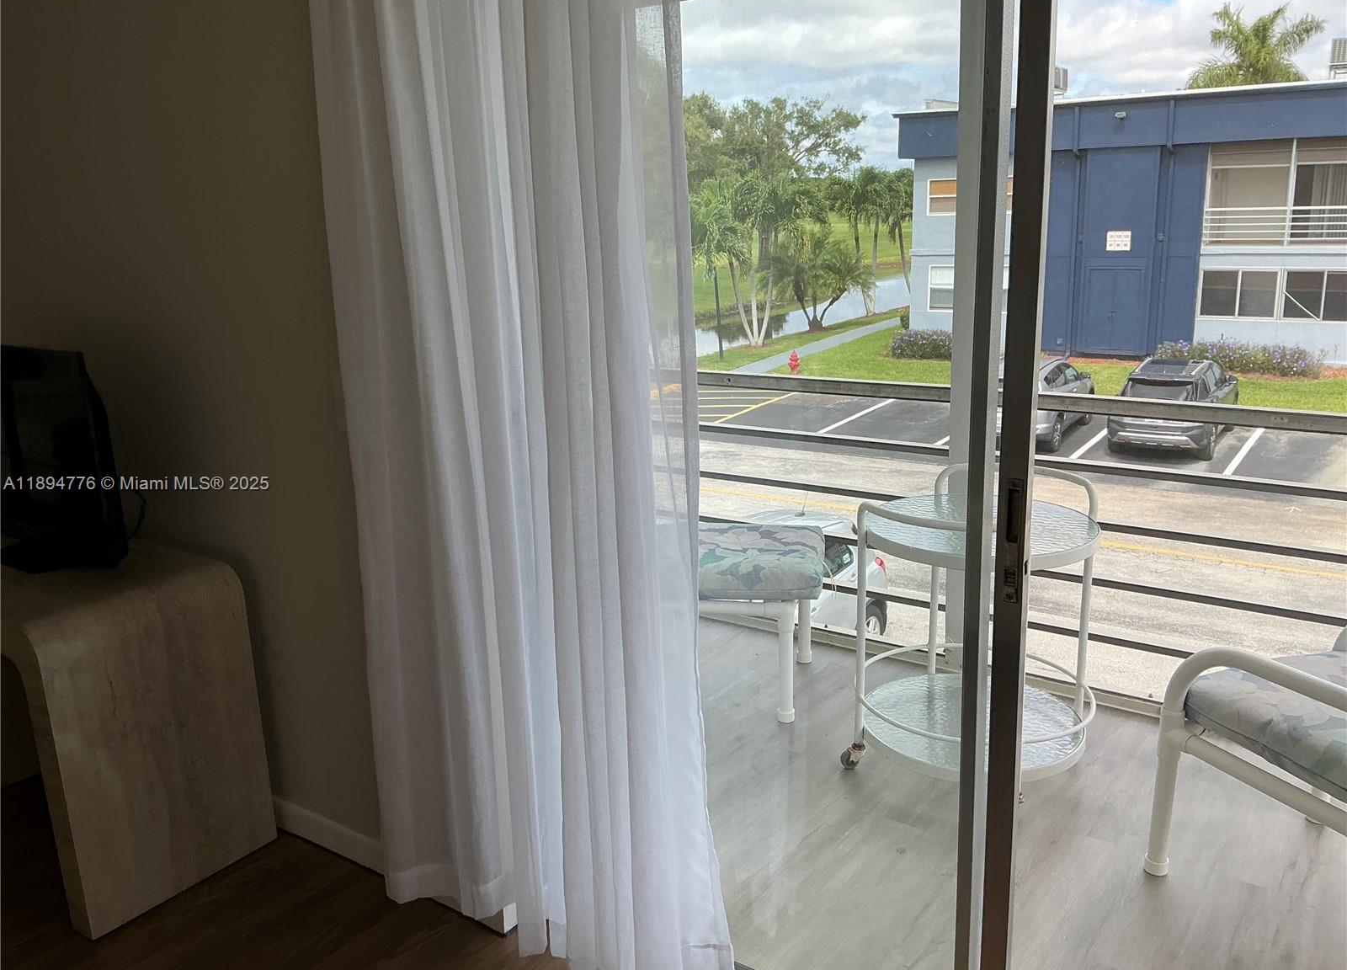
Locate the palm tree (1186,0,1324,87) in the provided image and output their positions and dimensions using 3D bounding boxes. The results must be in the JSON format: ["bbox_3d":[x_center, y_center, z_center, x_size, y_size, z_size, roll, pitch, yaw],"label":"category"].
[{"bbox_3d":[25.228,-14.634,47.823,6.200,11.832,6.200,5,16,26],"label":"palm tree"}]

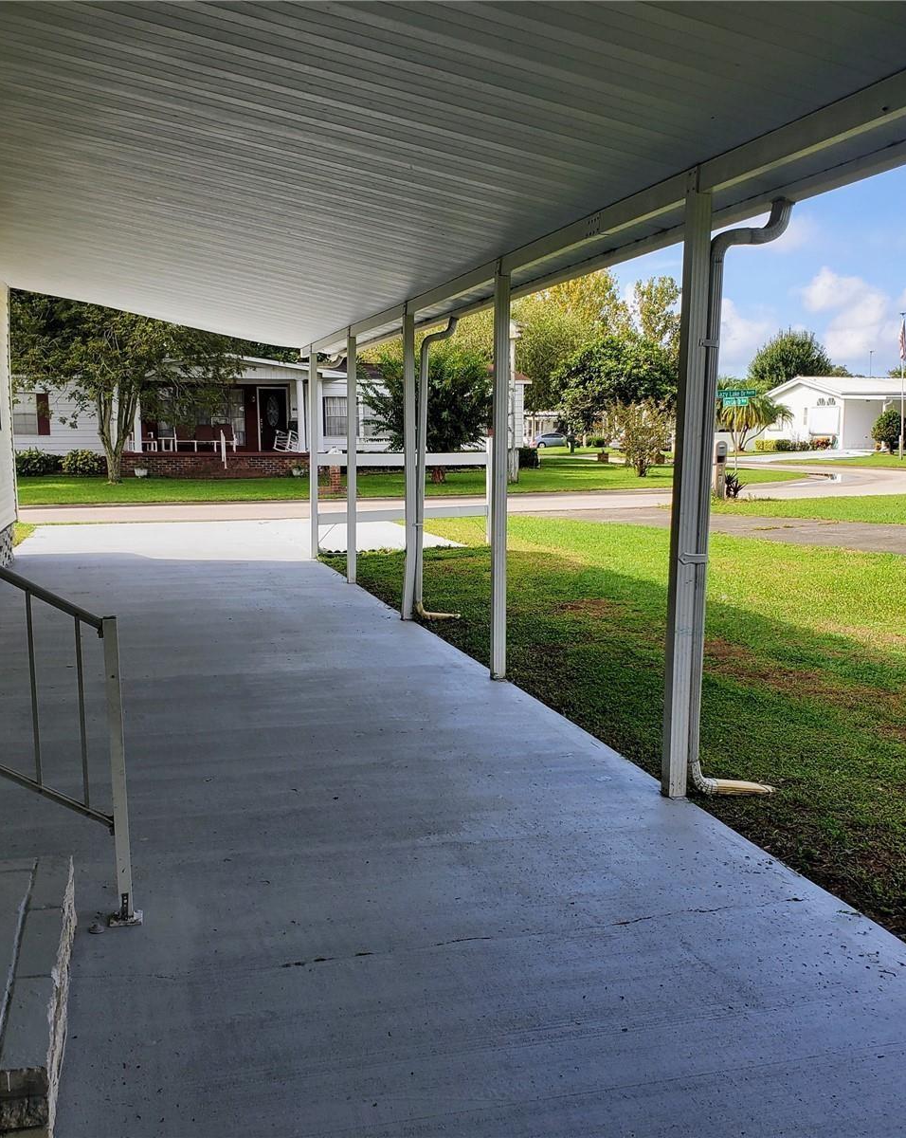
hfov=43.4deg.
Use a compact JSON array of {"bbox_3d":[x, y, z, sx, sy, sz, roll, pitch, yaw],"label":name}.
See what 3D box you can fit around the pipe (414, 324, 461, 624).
[{"bbox_3d":[-0.118,-0.799,9.205,0.400,2.430,0.085,-1,7,-16],"label":"pipe"}]

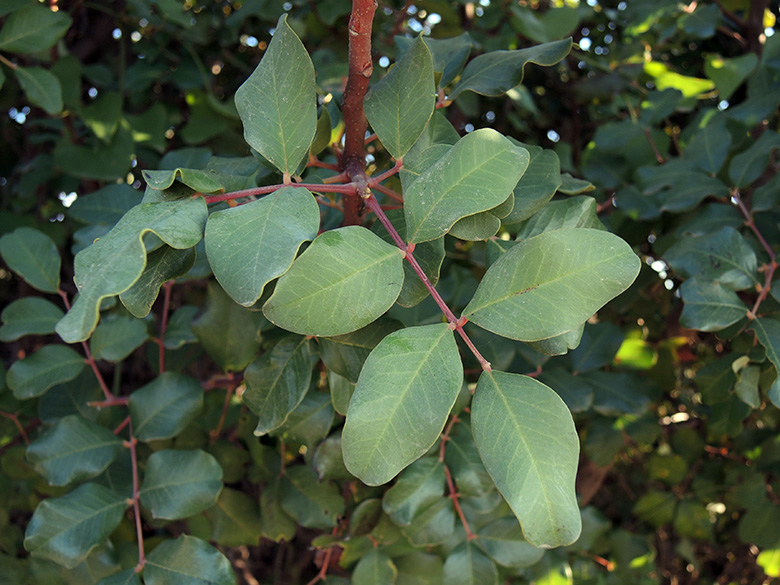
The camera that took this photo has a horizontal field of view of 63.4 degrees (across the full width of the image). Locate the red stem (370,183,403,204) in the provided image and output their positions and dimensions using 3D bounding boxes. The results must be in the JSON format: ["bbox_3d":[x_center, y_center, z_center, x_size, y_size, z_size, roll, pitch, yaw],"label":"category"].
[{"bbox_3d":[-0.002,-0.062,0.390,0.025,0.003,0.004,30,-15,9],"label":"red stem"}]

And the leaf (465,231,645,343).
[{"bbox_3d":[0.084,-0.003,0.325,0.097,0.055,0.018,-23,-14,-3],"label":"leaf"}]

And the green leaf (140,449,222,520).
[{"bbox_3d":[-0.136,0.123,0.411,0.051,0.046,0.011,-11,-25,-12],"label":"green leaf"}]

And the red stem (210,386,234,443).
[{"bbox_3d":[-0.143,0.104,0.540,0.006,0.050,0.007,19,0,0],"label":"red stem"}]

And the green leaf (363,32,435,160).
[{"bbox_3d":[0.005,-0.091,0.290,0.032,0.061,0.012,10,-9,1],"label":"green leaf"}]

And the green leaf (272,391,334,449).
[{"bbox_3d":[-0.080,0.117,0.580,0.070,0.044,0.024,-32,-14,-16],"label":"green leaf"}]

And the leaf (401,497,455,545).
[{"bbox_3d":[0.030,0.155,0.427,0.024,0.040,0.013,37,-8,21],"label":"leaf"}]

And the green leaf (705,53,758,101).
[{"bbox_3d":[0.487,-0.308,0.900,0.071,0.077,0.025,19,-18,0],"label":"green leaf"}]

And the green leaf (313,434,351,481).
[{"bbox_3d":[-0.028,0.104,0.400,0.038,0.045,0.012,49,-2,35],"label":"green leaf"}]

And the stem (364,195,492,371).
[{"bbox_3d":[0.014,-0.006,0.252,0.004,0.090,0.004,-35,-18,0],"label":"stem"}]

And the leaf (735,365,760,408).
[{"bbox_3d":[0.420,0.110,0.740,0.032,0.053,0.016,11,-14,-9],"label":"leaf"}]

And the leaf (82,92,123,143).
[{"bbox_3d":[-0.342,-0.208,0.750,0.050,0.067,0.022,0,-14,0],"label":"leaf"}]

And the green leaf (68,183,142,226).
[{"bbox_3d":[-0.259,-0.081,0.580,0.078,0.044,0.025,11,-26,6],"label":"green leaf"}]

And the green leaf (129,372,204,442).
[{"bbox_3d":[-0.148,0.077,0.418,0.060,0.041,0.014,-39,-5,5],"label":"green leaf"}]

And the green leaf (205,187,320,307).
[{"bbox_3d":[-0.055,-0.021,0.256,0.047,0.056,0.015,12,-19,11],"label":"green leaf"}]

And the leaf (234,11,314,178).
[{"bbox_3d":[-0.052,-0.090,0.286,0.035,0.073,0.013,-1,-2,-9],"label":"leaf"}]

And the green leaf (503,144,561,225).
[{"bbox_3d":[0.061,-0.052,0.309,0.061,0.036,0.013,-45,-10,-19],"label":"green leaf"}]

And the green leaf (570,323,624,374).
[{"bbox_3d":[0.177,0.049,0.550,0.040,0.052,0.014,34,0,23],"label":"green leaf"}]

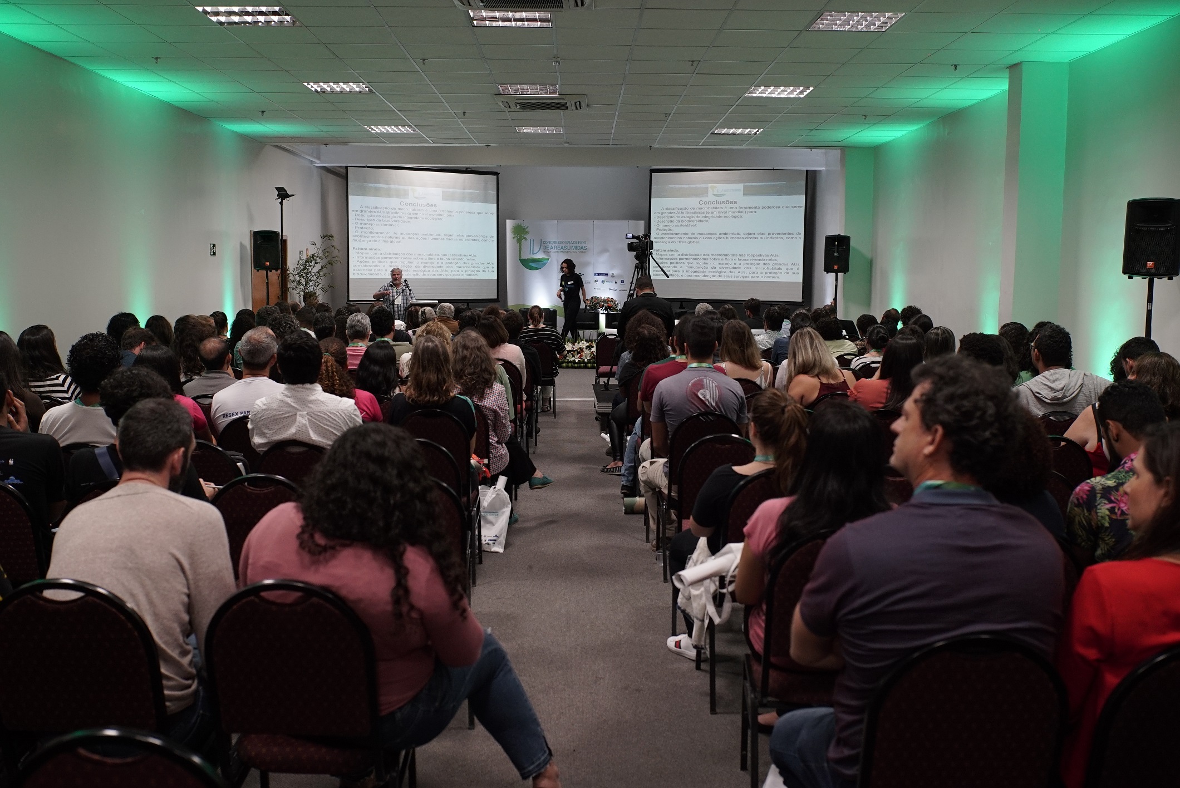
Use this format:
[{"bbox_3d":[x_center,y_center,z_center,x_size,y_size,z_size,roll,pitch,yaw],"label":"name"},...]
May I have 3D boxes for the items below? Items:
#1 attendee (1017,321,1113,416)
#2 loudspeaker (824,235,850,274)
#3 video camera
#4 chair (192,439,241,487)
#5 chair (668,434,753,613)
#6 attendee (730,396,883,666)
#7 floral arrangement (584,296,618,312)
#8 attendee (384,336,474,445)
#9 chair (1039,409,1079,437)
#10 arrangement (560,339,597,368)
[{"bbox_3d":[2.445,0.294,6.303,0.560,1.350,0.850,0,6,-3],"label":"attendee"},{"bbox_3d":[3.274,-1.851,15.217,0.340,0.520,0.310,2,6,11],"label":"loudspeaker"},{"bbox_3d":[0.515,-1.576,12.006,0.320,0.220,0.170,6,8,44],"label":"video camera"},{"bbox_3d":[-1.717,0.645,5.295,0.450,0.940,0.560,0,6,0],"label":"chair"},{"bbox_3d":[0.622,0.628,5.616,0.450,0.940,0.560,0,6,0],"label":"chair"},{"bbox_3d":[0.705,0.642,3.749,0.500,1.289,0.750,0,6,0],"label":"attendee"},{"bbox_3d":[0.212,-1.647,21.145,0.650,0.300,0.450,0,6,-1],"label":"floral arrangement"},{"bbox_3d":[-0.900,0.310,6.708,0.500,1.333,0.750,0,6,0],"label":"attendee"},{"bbox_3d":[2.473,0.515,6.299,0.440,0.890,0.550,0,6,-6],"label":"chair"},{"bbox_3d":[-0.203,-0.733,20.130,0.850,0.530,0.450,0,6,0],"label":"arrangement"}]

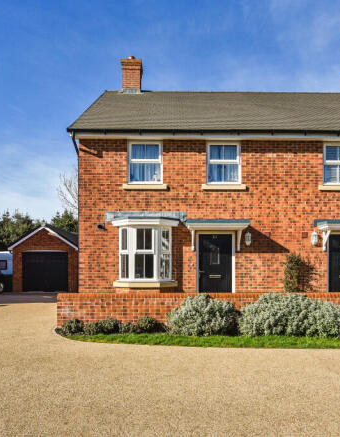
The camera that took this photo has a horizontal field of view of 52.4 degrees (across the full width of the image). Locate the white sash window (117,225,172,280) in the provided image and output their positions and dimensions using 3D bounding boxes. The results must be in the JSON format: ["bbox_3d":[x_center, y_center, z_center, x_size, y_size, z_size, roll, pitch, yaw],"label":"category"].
[{"bbox_3d":[-0.670,0.930,9.130,1.450,1.420,0.420,0,0,-1],"label":"white sash window"}]

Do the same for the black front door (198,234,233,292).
[{"bbox_3d":[1.260,1.420,9.430,0.950,2.050,0.100,0,0,-1],"label":"black front door"}]

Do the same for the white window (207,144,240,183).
[{"bbox_3d":[1.475,-1.497,9.400,0.920,1.120,0.110,0,0,-1],"label":"white window"}]

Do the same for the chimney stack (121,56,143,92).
[{"bbox_3d":[-1.490,-5.630,13.450,0.770,1.380,0.770,0,0,-1],"label":"chimney stack"}]

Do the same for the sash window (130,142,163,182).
[{"bbox_3d":[-0.644,-1.490,9.260,0.920,1.170,0.100,0,-2,-1],"label":"sash window"}]

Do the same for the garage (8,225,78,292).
[{"bbox_3d":[-6.790,2.280,21.800,3.750,3.550,6.200,0,-2,0],"label":"garage"}]

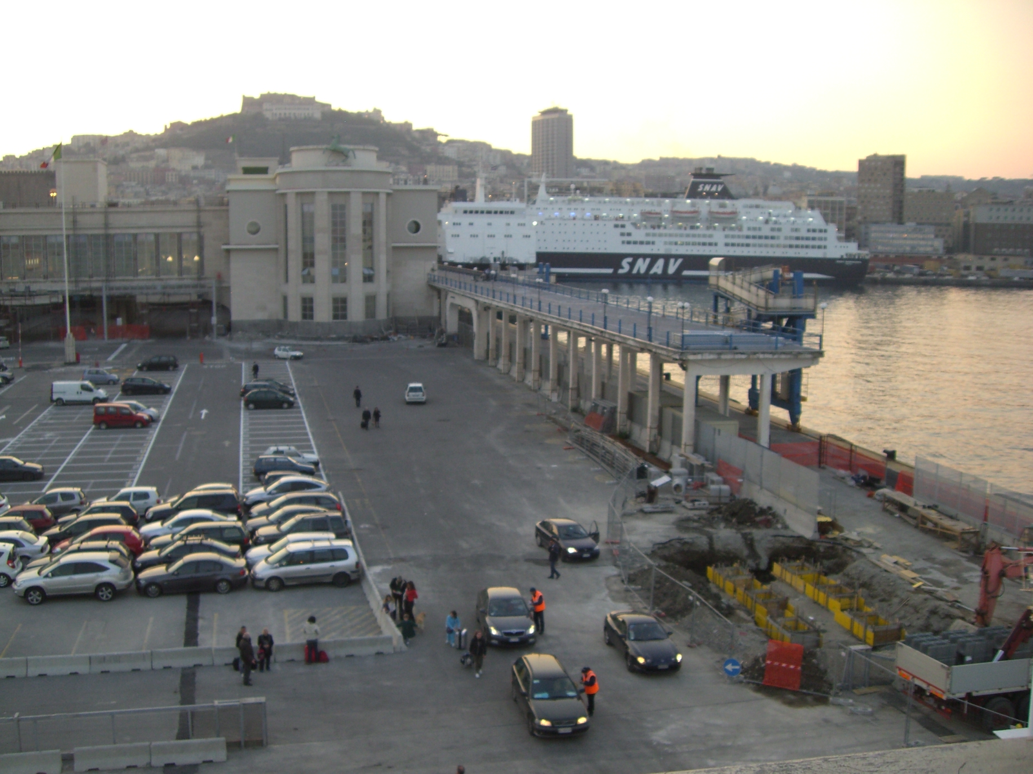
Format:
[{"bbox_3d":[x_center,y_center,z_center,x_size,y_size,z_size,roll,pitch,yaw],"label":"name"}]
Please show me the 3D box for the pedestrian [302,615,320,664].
[{"bbox_3d":[-7.079,8.735,39.184,0.550,1.700,0.360,-1,8,-13],"label":"pedestrian"}]

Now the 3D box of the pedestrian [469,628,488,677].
[{"bbox_3d":[-1.272,8.976,38.290,0.550,1.600,0.400,-1,8,-13],"label":"pedestrian"}]

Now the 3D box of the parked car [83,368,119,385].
[{"bbox_3d":[-40.652,-1.016,111.056,3.520,1.480,1.600,-1,8,-13],"label":"parked car"}]

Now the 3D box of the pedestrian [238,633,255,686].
[{"bbox_3d":[-8.828,8.906,37.226,0.460,1.760,0.500,-3,8,-25],"label":"pedestrian"}]

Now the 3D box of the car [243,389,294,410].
[{"bbox_3d":[-20.981,0.979,95.937,4.250,1.600,1.740,-1,8,-13],"label":"car"}]

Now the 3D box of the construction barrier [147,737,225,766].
[{"bbox_3d":[-8.736,9.699,30.248,2.000,0.600,0.480,-1,8,-12],"label":"construction barrier"}]

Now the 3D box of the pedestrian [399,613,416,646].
[{"bbox_3d":[-4.043,8.913,41.818,0.620,1.180,0.380,-1,8,-13],"label":"pedestrian"}]

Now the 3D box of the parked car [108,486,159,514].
[{"bbox_3d":[-20.363,5.986,58.797,3.706,1.460,1.660,-1,8,-11],"label":"parked car"}]

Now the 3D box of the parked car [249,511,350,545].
[{"bbox_3d":[-10.294,6.940,54.473,4.400,1.540,1.750,-1,8,-13],"label":"parked car"}]

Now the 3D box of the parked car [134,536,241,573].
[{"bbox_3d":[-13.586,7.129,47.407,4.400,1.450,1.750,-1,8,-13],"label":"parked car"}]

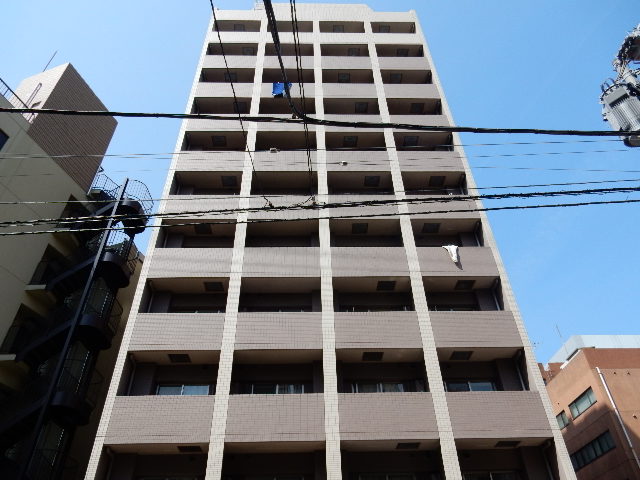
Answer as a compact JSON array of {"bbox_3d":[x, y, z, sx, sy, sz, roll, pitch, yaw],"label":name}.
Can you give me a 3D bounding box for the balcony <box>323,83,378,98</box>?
[{"bbox_3d":[1.560,-7.423,24.529,2.806,1.339,1.100,0,-40,-2],"label":"balcony"}]

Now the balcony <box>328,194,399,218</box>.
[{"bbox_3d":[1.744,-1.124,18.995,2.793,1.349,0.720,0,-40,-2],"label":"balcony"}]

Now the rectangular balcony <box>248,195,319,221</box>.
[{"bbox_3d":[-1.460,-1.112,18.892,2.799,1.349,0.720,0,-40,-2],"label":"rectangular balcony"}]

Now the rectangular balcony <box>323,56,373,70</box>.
[{"bbox_3d":[1.495,-9.568,26.317,2.806,1.339,1.100,0,-40,-2],"label":"rectangular balcony"}]

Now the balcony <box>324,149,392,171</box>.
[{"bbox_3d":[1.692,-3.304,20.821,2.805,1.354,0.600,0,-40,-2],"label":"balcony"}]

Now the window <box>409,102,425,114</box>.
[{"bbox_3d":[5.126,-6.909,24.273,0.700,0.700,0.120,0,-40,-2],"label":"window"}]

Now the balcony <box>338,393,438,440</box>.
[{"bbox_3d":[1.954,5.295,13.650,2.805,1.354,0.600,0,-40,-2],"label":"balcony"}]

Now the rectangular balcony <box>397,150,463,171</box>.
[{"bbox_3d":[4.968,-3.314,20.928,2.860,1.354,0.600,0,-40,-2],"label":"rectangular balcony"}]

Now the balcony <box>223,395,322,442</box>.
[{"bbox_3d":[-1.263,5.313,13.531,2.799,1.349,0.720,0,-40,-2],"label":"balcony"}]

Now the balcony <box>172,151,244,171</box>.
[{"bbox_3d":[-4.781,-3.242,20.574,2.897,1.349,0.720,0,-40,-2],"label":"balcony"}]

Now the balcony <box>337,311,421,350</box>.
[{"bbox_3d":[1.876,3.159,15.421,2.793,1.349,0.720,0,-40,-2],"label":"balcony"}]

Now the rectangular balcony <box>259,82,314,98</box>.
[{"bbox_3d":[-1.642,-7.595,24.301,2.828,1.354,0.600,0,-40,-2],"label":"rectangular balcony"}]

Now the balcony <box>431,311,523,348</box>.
[{"bbox_3d":[5.126,3.295,15.700,2.825,1.339,1.100,0,-40,-2],"label":"balcony"}]

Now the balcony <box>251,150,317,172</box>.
[{"bbox_3d":[-1.520,-3.126,20.846,2.806,1.339,1.100,0,-40,-2],"label":"balcony"}]

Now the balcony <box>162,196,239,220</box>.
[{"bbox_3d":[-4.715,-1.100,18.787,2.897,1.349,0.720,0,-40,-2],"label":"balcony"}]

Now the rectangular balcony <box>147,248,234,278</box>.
[{"bbox_3d":[-4.651,1.171,17.162,2.906,1.339,1.100,0,-40,-2],"label":"rectangular balcony"}]

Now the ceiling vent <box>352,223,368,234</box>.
[{"bbox_3d":[1.640,-0.480,18.819,0.660,0.070,0.660,0,-40,-2],"label":"ceiling vent"}]

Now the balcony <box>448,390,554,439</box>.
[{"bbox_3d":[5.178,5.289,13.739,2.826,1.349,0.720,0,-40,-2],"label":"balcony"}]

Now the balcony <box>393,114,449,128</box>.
[{"bbox_3d":[4.867,-5.285,22.851,2.825,1.339,1.100,0,-40,-2],"label":"balcony"}]

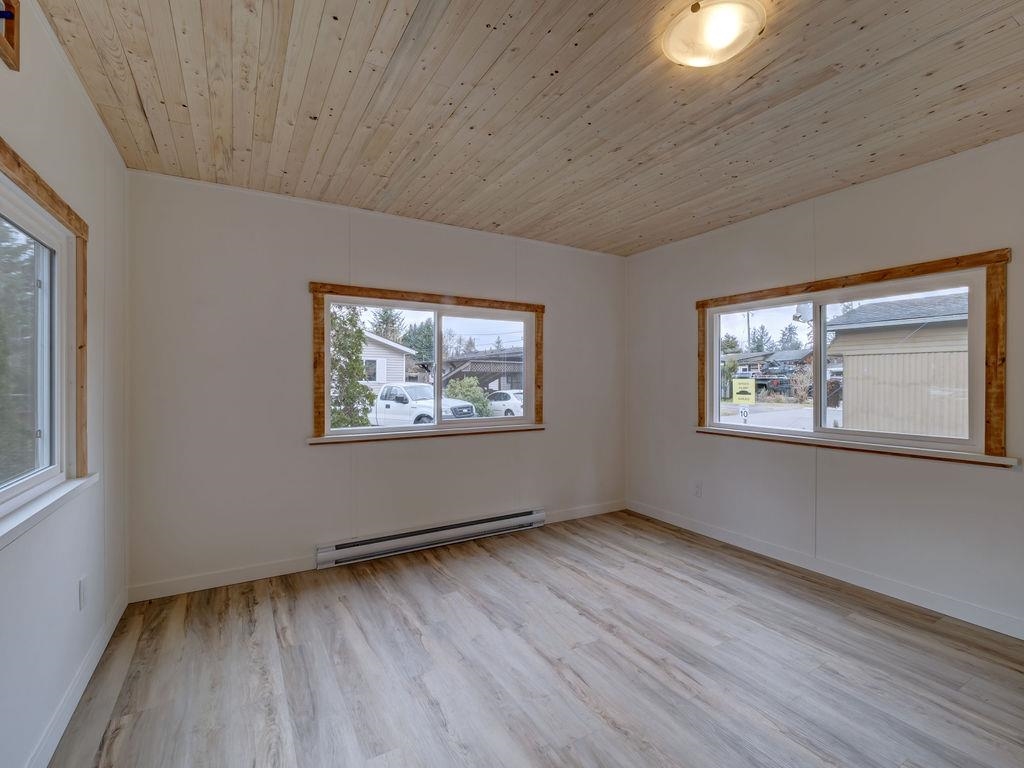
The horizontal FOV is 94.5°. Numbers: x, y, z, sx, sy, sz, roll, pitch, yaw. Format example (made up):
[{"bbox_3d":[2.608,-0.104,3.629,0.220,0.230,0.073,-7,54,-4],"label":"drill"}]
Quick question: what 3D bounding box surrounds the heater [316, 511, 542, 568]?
[{"bbox_3d":[-0.468,1.056,3.325,1.676,0.150,0.062,0,1,-30],"label":"heater"}]

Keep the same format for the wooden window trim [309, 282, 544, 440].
[{"bbox_3d":[-0.483,-0.132,3.321,1.736,0.974,0.050,0,1,-30],"label":"wooden window trim"}]

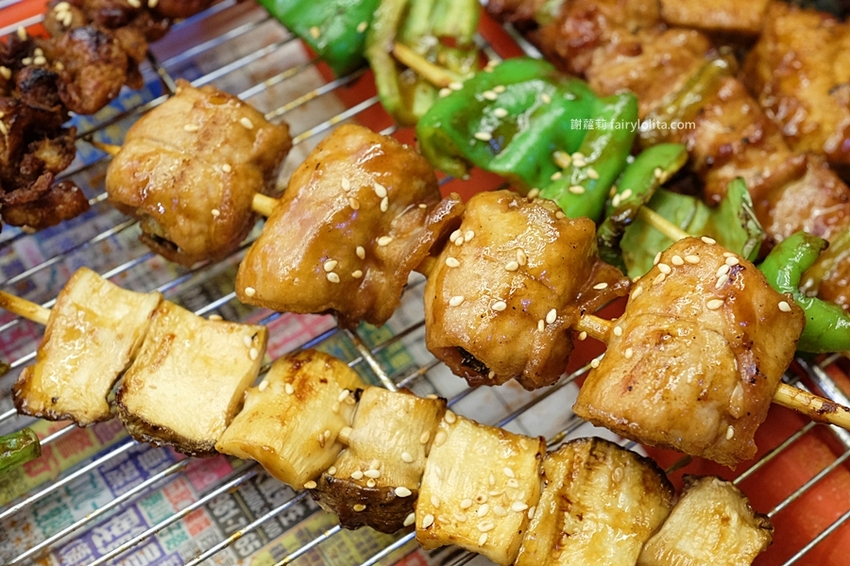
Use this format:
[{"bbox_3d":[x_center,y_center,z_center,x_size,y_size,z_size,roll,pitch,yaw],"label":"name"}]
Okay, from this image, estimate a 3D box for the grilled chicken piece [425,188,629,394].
[{"bbox_3d":[0.025,0.002,0.207,0.043,0.035,0.042,21,66,5],"label":"grilled chicken piece"}]

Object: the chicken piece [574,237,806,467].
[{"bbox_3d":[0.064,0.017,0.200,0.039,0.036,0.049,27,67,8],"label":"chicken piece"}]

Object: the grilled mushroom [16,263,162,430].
[{"bbox_3d":[-0.083,0.016,0.204,0.021,0.020,0.037,17,66,3],"label":"grilled mushroom"}]

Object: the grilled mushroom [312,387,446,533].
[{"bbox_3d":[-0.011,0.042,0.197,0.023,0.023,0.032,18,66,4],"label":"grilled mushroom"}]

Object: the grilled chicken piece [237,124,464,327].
[{"bbox_3d":[-0.019,-0.015,0.214,0.036,0.034,0.047,25,67,7],"label":"grilled chicken piece"}]

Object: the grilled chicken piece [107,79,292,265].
[{"bbox_3d":[-0.060,-0.029,0.220,0.034,0.032,0.042,30,67,9],"label":"grilled chicken piece"}]

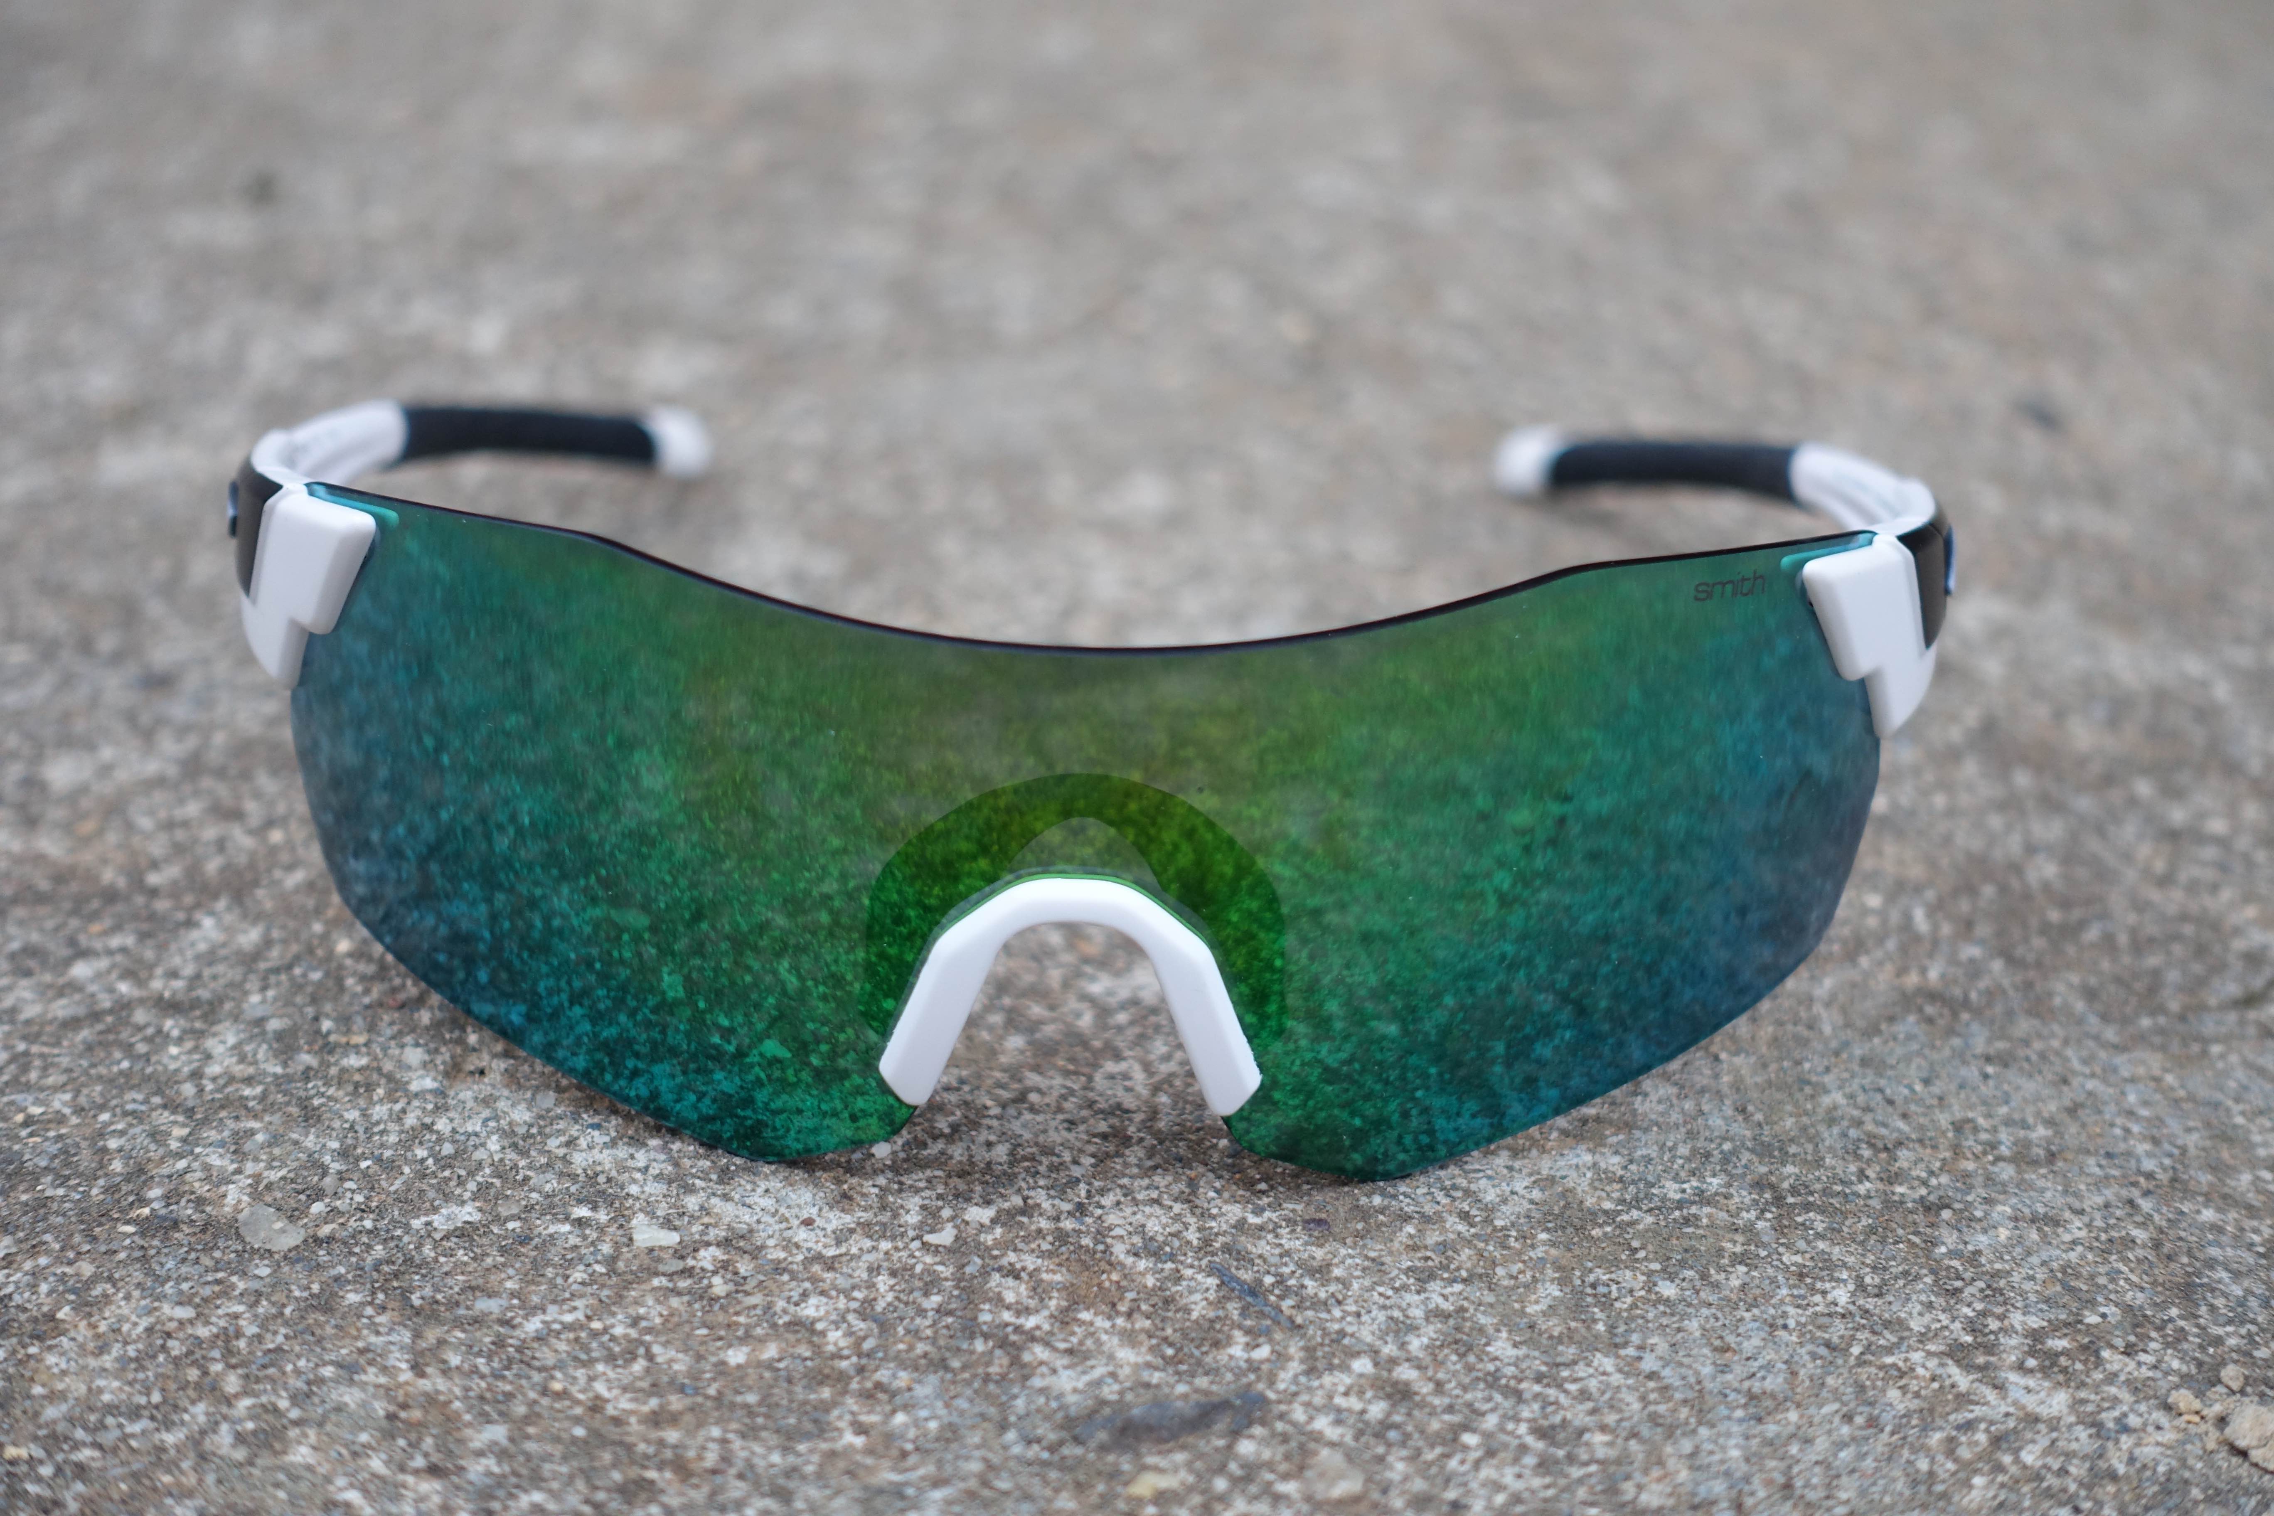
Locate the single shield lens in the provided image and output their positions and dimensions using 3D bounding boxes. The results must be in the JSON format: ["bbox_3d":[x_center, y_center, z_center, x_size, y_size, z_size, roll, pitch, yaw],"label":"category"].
[{"bbox_3d":[-0.004,0.002,0.347,0.132,0.048,0.043,2,25,0],"label":"single shield lens"}]

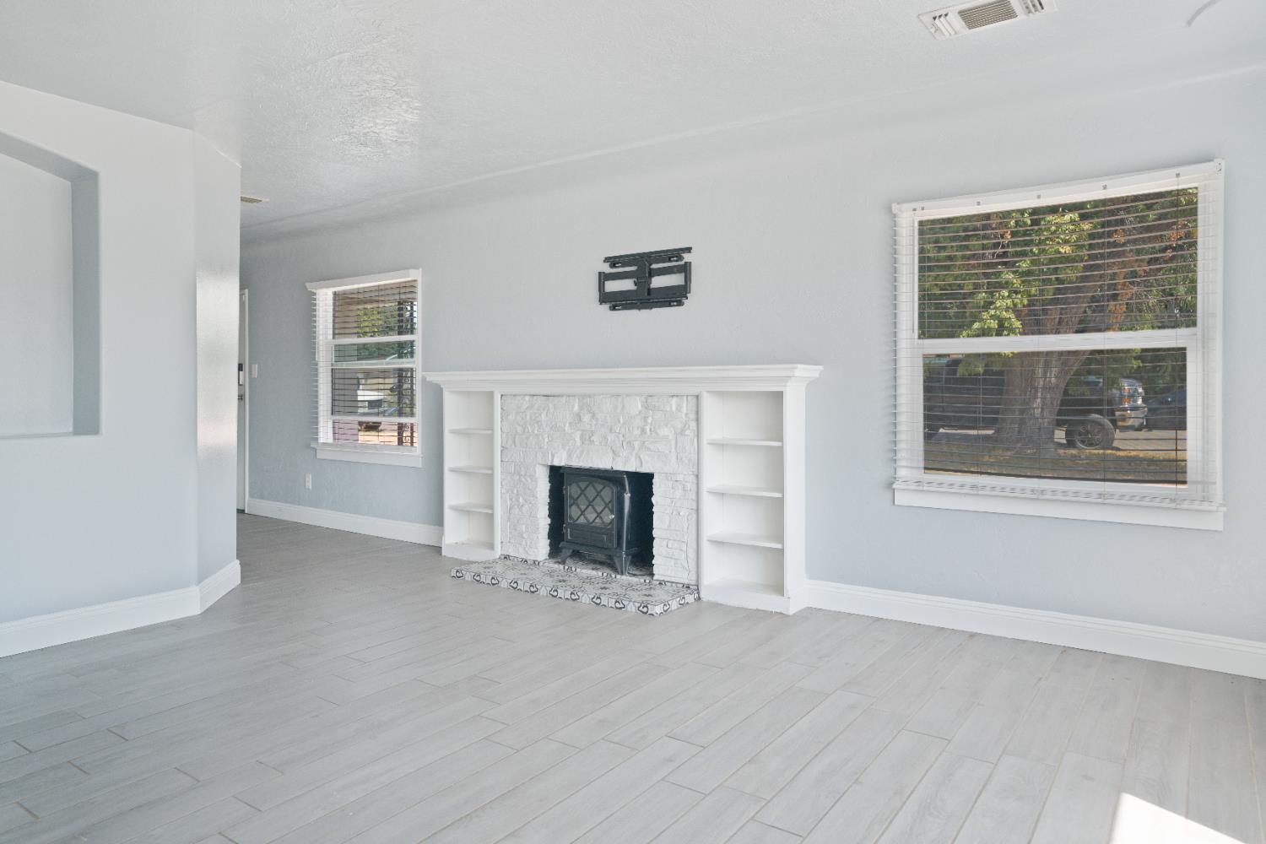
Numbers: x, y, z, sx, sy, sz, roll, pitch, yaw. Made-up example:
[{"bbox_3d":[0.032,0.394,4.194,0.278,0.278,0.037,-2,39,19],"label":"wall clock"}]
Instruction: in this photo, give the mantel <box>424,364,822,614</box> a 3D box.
[{"bbox_3d":[-0.317,0.323,4.727,2.729,1.251,0.610,1,2,35],"label":"mantel"}]

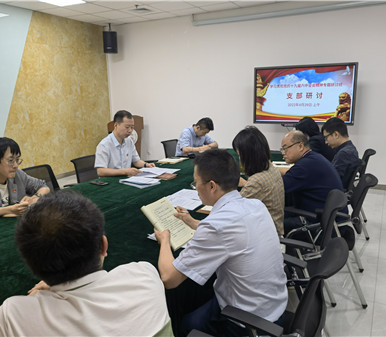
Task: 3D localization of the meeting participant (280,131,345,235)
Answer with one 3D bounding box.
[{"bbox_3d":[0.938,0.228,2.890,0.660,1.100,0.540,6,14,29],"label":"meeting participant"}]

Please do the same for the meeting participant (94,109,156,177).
[{"bbox_3d":[-0.624,0.079,3.399,0.640,1.270,0.540,6,14,29],"label":"meeting participant"}]

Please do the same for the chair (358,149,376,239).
[{"bbox_3d":[1.695,0.232,3.934,0.600,0.910,0.600,4,13,24],"label":"chair"}]

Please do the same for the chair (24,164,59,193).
[{"bbox_3d":[-1.328,0.471,3.175,0.600,0.900,0.600,9,16,39],"label":"chair"}]

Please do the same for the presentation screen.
[{"bbox_3d":[1.728,-1.153,5.526,1.540,0.900,0.090,6,14,29],"label":"presentation screen"}]

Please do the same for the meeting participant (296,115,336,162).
[{"bbox_3d":[1.352,0.034,4.110,0.780,1.250,0.520,5,13,25],"label":"meeting participant"}]

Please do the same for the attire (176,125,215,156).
[{"bbox_3d":[0.047,-0.222,4.439,0.520,0.670,0.530,6,14,29],"label":"attire"}]

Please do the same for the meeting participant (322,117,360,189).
[{"bbox_3d":[1.208,0.147,3.454,0.780,1.300,0.520,4,13,25],"label":"meeting participant"}]

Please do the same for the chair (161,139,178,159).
[{"bbox_3d":[-0.095,0.055,4.981,0.600,0.900,0.600,-12,16,-41],"label":"chair"}]

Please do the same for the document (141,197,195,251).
[{"bbox_3d":[-0.133,0.300,1.960,0.280,0.020,0.205,50,38,12],"label":"document"}]

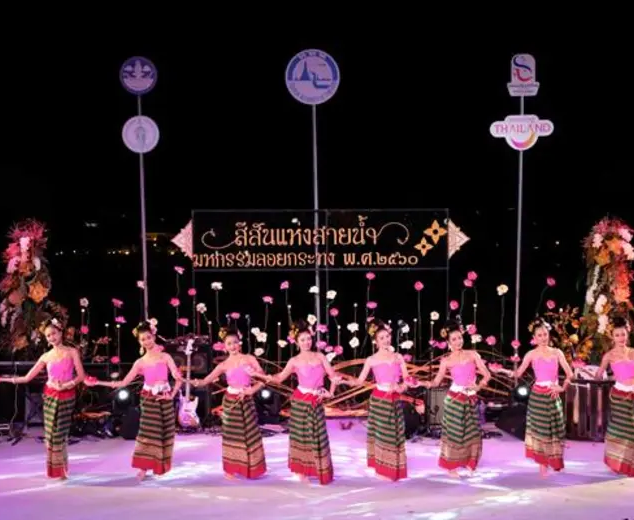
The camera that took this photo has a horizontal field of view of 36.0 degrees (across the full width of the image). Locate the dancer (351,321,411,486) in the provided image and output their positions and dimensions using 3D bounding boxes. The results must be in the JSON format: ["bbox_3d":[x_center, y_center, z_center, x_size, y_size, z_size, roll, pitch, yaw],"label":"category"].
[{"bbox_3d":[0.611,1.446,10.117,0.619,1.688,0.600,-1,3,-14],"label":"dancer"}]

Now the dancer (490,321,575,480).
[{"bbox_3d":[2.277,1.447,10.234,0.812,1.676,0.580,0,3,-8],"label":"dancer"}]

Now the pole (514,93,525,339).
[{"bbox_3d":[2.815,-0.244,13.603,0.055,4.159,0.055,1,2,0],"label":"pole"}]

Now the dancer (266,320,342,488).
[{"bbox_3d":[-0.170,1.456,10.003,0.728,1.680,0.580,-1,3,-12],"label":"dancer"}]

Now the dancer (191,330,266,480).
[{"bbox_3d":[-0.915,1.476,10.200,0.780,1.540,0.500,-1,3,-6],"label":"dancer"}]

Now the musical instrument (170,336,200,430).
[{"bbox_3d":[-1.639,1.548,12.300,0.310,1.150,0.100,0,-8,0],"label":"musical instrument"}]

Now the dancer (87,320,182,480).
[{"bbox_3d":[-1.903,1.448,10.200,0.970,1.600,0.500,-1,3,-6],"label":"dancer"}]

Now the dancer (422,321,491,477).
[{"bbox_3d":[1.432,1.457,10.234,0.770,1.655,0.580,0,3,-8],"label":"dancer"}]

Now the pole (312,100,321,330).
[{"bbox_3d":[-0.008,-0.225,13.603,0.055,3.978,0.055,-1,3,0],"label":"pole"}]

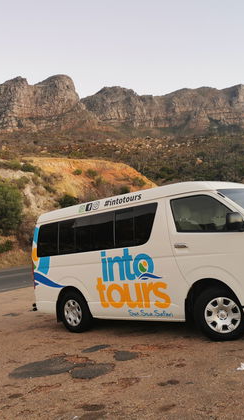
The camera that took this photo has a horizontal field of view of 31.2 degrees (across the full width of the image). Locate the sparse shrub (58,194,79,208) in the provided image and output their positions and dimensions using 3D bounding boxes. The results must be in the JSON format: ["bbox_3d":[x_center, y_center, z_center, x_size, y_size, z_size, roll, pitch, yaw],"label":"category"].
[{"bbox_3d":[-3.552,-0.531,29.000,1.461,0.996,1.388,-2,-3,-7],"label":"sparse shrub"}]

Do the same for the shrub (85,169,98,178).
[{"bbox_3d":[-2.374,-2.841,34.000,1.090,0.778,1.035,-2,-3,-4],"label":"shrub"}]

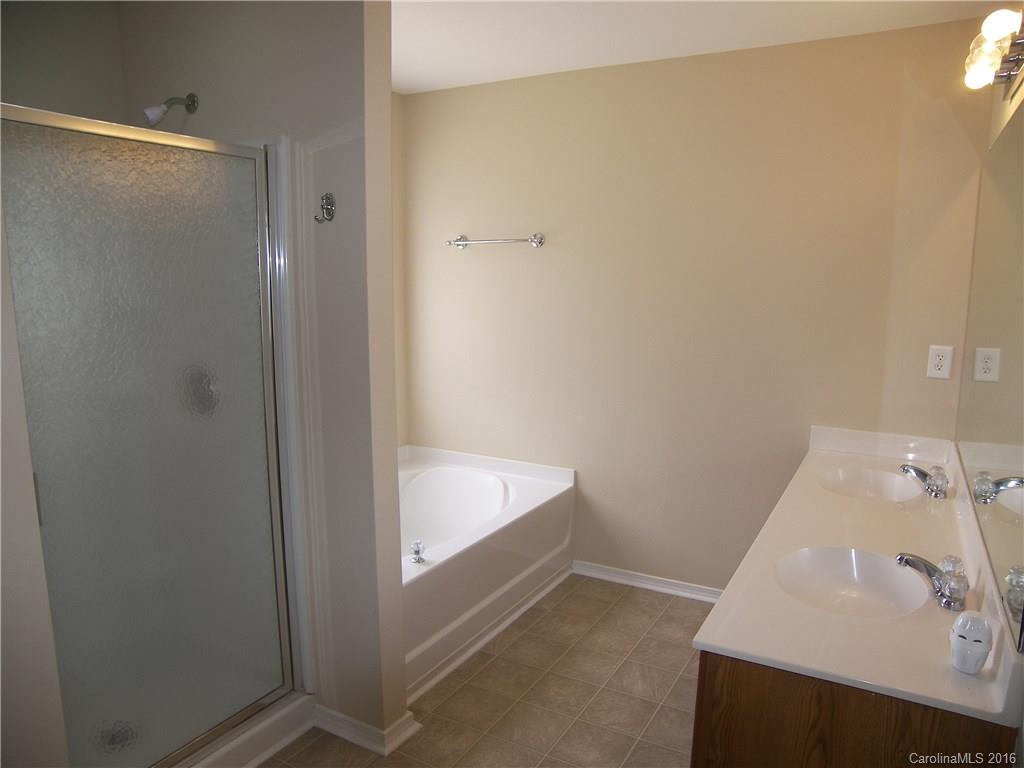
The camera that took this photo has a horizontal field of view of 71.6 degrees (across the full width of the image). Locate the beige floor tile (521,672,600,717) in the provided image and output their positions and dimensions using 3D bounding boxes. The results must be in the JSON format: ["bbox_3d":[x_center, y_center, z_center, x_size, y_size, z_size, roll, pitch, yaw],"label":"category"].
[{"bbox_3d":[0.182,1.129,2.581,0.228,0.010,0.228,5,10,29],"label":"beige floor tile"}]

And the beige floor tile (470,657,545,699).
[{"bbox_3d":[-0.020,1.125,2.722,0.228,0.010,0.228,4,9,29],"label":"beige floor tile"}]

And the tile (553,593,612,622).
[{"bbox_3d":[0.325,1.025,3.274,0.228,0.010,0.228,5,10,29],"label":"tile"}]

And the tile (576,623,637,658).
[{"bbox_3d":[0.403,1.087,3.006,0.228,0.010,0.228,4,9,29],"label":"tile"}]

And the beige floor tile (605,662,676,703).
[{"bbox_3d":[0.489,1.117,2.665,0.228,0.010,0.228,5,10,29],"label":"beige floor tile"}]

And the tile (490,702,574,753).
[{"bbox_3d":[0.068,1.167,2.413,0.228,0.010,0.228,4,9,29],"label":"tile"}]

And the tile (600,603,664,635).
[{"bbox_3d":[0.515,1.061,3.204,0.228,0.010,0.228,4,9,29],"label":"tile"}]

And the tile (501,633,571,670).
[{"bbox_3d":[0.100,1.084,2.885,0.228,0.010,0.228,5,10,29],"label":"tile"}]

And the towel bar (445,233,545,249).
[{"bbox_3d":[-0.084,-0.713,3.552,0.530,0.066,0.085,5,10,29],"label":"towel bar"}]

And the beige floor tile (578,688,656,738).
[{"bbox_3d":[0.379,1.155,2.500,0.228,0.010,0.228,4,9,29],"label":"beige floor tile"}]

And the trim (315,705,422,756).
[{"bbox_3d":[-0.488,1.129,2.403,0.320,0.069,0.182,4,9,29],"label":"trim"}]

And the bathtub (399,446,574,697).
[{"bbox_3d":[-0.477,0.748,3.261,1.049,0.541,1.376,5,10,29],"label":"bathtub"}]

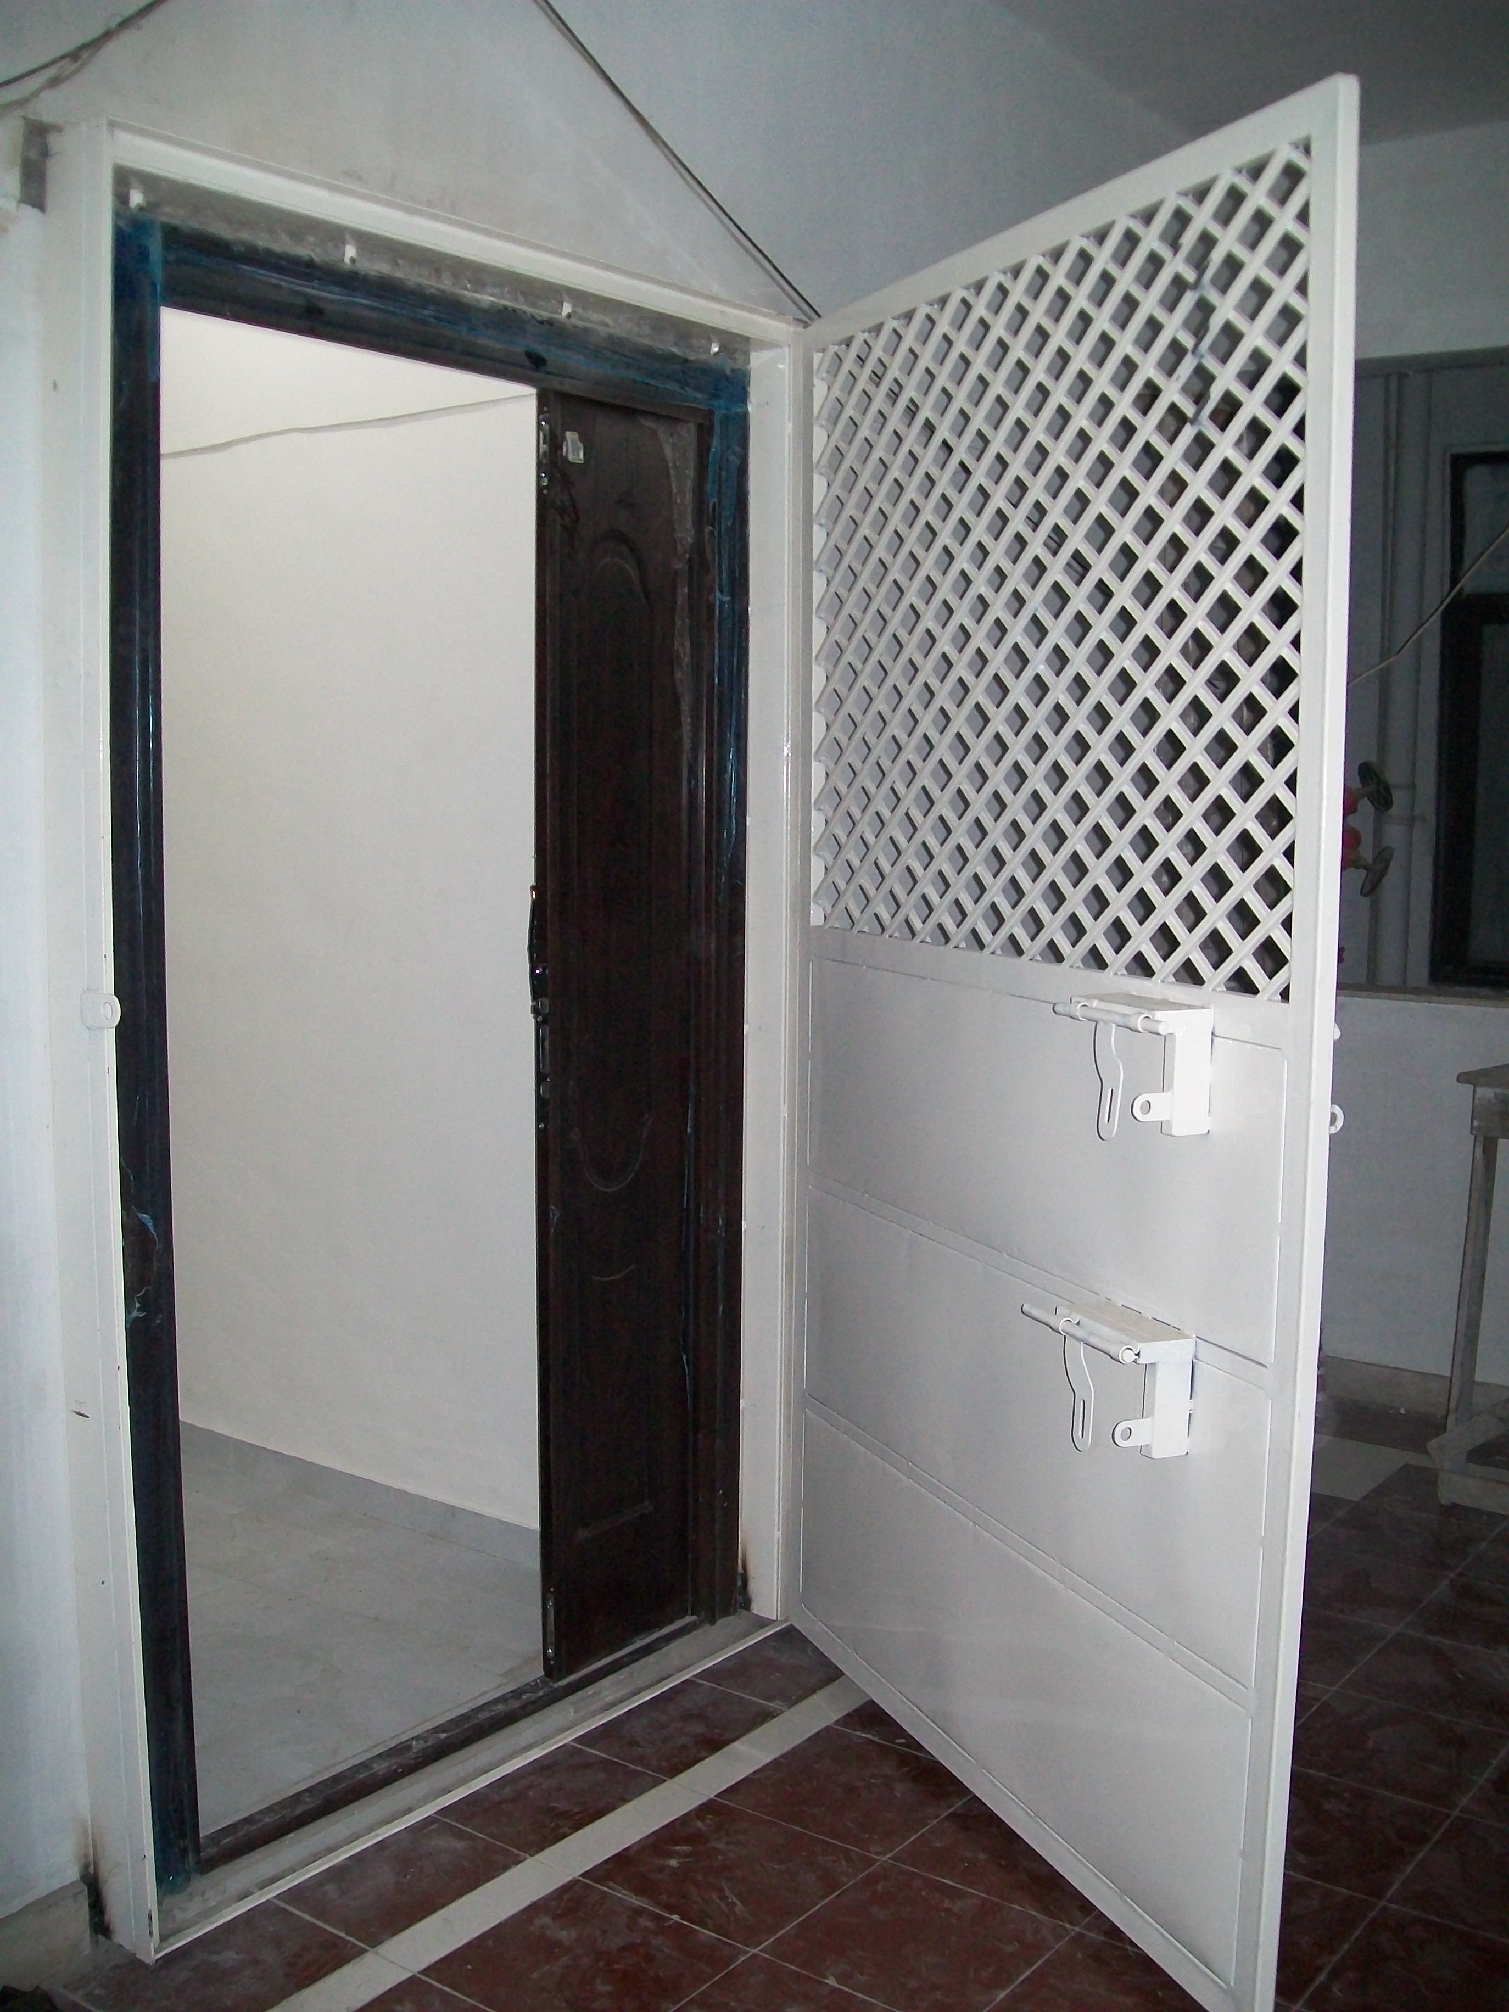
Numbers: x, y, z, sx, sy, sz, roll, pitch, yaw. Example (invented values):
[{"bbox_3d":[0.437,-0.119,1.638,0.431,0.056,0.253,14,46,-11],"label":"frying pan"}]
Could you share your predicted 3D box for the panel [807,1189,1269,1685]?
[{"bbox_3d":[0.355,0.560,2.865,0.030,0.372,1.270,-2,7,-23],"label":"panel"}]

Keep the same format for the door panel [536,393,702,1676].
[{"bbox_3d":[-0.225,0.061,3.269,0.041,2.093,0.375,5,8,37],"label":"door panel"}]

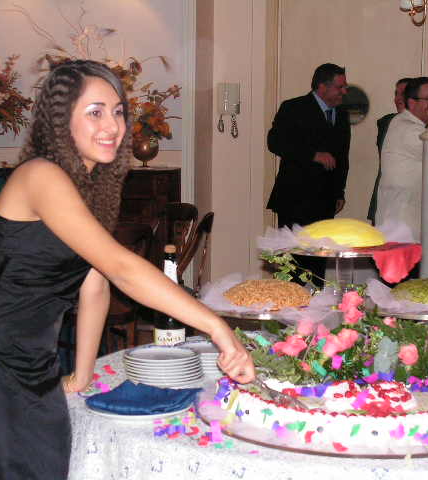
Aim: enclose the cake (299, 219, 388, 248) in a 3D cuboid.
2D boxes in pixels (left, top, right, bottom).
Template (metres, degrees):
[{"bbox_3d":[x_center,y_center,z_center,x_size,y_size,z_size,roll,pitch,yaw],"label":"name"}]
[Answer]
[{"bbox_3d":[0.329,-0.022,2.970,0.222,0.070,0.222,0,5,0],"label":"cake"}]

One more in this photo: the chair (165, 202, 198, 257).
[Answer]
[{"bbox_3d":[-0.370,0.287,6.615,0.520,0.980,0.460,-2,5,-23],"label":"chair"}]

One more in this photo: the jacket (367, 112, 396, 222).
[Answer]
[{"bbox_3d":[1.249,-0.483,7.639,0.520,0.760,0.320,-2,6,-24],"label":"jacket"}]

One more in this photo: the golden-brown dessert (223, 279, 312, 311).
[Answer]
[{"bbox_3d":[0.136,0.138,2.950,0.222,0.075,0.222,0,5,0],"label":"golden-brown dessert"}]

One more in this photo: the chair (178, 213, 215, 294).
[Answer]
[{"bbox_3d":[-0.291,0.296,6.463,0.520,0.900,0.470,2,6,17],"label":"chair"}]

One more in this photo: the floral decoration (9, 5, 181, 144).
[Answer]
[{"bbox_3d":[-0.806,-1.129,7.927,1.150,0.930,0.550,1,6,0],"label":"floral decoration"}]

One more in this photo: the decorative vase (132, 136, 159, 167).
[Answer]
[{"bbox_3d":[-0.465,-0.607,7.900,0.176,0.215,0.176,0,5,0],"label":"decorative vase"}]

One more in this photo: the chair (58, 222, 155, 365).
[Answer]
[{"bbox_3d":[-0.642,0.358,5.817,0.470,0.900,0.520,-4,7,-37],"label":"chair"}]

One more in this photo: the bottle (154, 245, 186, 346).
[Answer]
[{"bbox_3d":[-0.121,0.173,3.230,0.088,0.320,0.088,0,5,0],"label":"bottle"}]

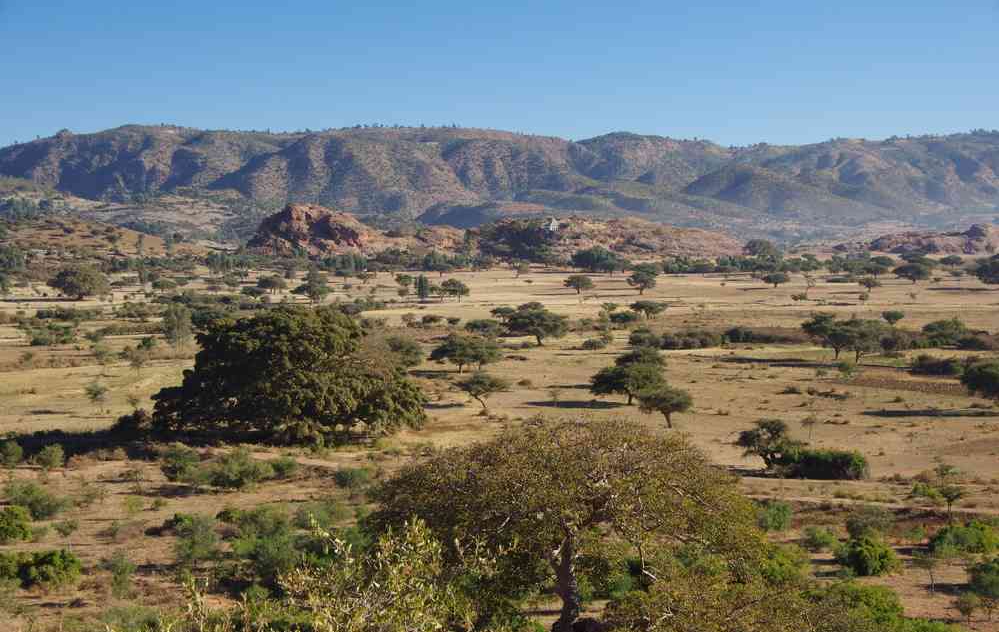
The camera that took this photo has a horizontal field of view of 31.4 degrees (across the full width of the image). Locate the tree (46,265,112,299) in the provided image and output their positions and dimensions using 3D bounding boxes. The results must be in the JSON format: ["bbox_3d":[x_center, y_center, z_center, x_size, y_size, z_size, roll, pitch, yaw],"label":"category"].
[{"bbox_3d":[-122.521,-9.648,516.830,18.640,9.700,16.770,0,3,0],"label":"tree"}]

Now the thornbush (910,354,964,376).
[{"bbox_3d":[68.620,7.440,278.140,8.150,3.140,5.700,0,3,0],"label":"thornbush"}]

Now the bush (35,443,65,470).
[{"bbox_3d":[-44.334,13.686,174.962,2.960,2.510,2.640,0,3,0],"label":"bush"}]

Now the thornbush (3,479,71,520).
[{"bbox_3d":[-38.345,14.904,147.394,5.480,3.260,4.320,0,3,0],"label":"thornbush"}]

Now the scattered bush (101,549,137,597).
[{"bbox_3d":[-25.053,16.751,116.776,2.370,3.100,2.110,0,3,0],"label":"scattered bush"}]

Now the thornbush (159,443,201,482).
[{"bbox_3d":[-32.168,14.727,178.525,4.220,3.820,4.010,-1,3,-10],"label":"thornbush"}]

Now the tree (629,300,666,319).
[{"bbox_3d":[34.953,-1.484,419.408,8.980,4.630,8.080,0,3,0],"label":"tree"}]

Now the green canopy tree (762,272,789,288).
[{"bbox_3d":[96.155,-12.455,618.701,9.060,5.400,8.610,1,3,9],"label":"green canopy tree"}]

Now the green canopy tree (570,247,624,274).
[{"bbox_3d":[40.884,-23.046,740.883,22.540,10.630,15.780,0,3,0],"label":"green canopy tree"}]

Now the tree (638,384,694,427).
[{"bbox_3d":[20.530,11.136,220.965,6.970,5.470,6.620,0,3,5],"label":"tree"}]

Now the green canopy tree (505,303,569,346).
[{"bbox_3d":[7.400,1.700,355.180,12.800,8.400,12.160,0,3,1],"label":"green canopy tree"}]

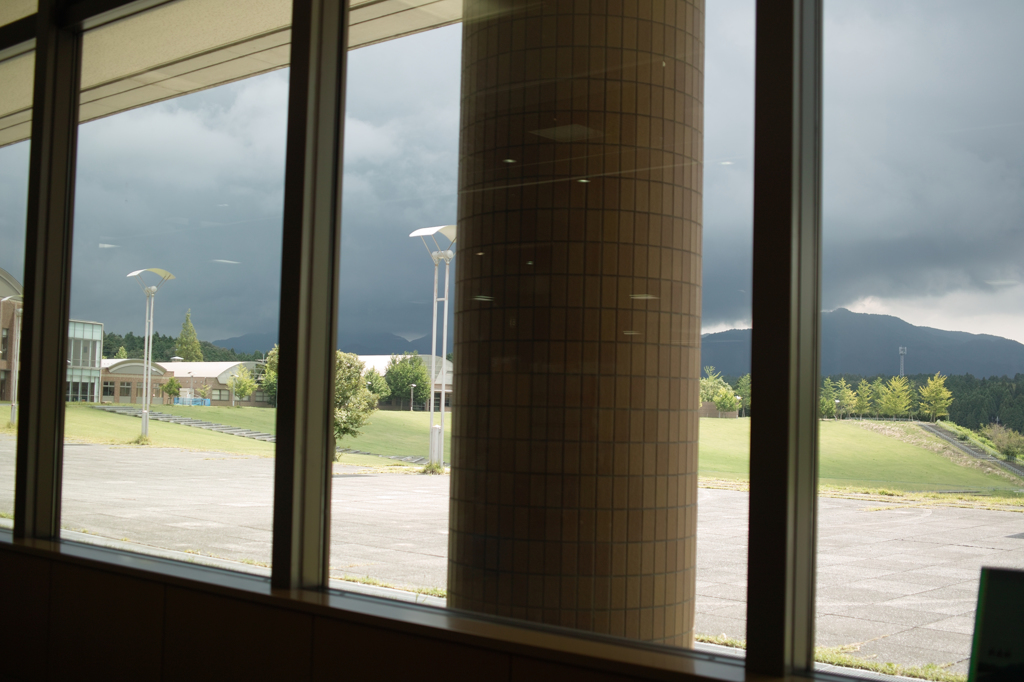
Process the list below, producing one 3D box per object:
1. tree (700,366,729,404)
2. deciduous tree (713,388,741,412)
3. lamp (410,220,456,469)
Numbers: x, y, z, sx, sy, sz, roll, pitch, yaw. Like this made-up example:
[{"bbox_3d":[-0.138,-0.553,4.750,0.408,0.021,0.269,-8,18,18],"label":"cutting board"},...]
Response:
[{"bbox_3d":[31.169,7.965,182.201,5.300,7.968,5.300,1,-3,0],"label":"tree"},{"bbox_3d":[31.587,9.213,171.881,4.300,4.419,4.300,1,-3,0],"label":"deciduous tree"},{"bbox_3d":[-1.937,0.117,31.477,1.300,6.516,1.000,4,-4,-44],"label":"lamp"}]

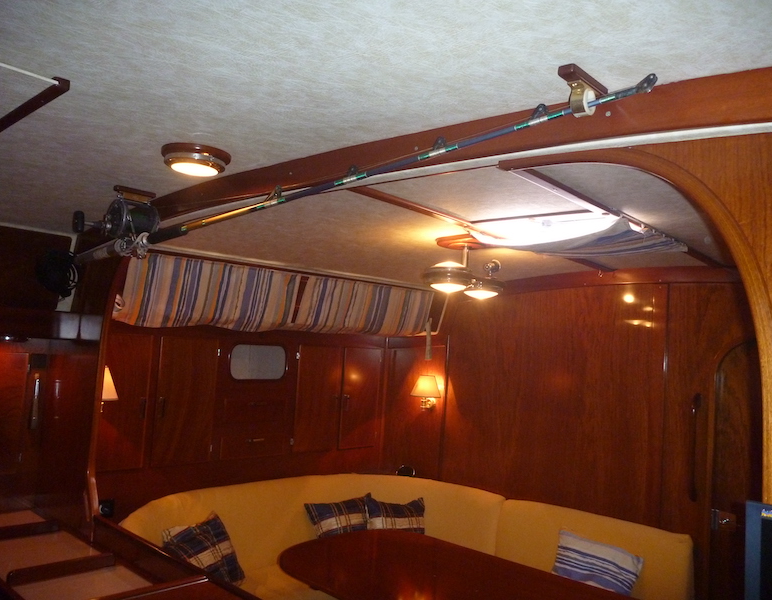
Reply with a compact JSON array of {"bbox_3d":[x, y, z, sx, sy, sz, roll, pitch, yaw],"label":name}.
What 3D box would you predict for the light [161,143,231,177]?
[{"bbox_3d":[-0.446,-0.318,1.517,0.164,0.052,0.164,-1,-6,43],"label":"light"}]

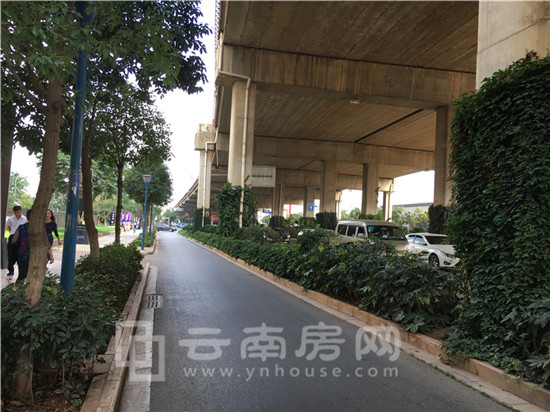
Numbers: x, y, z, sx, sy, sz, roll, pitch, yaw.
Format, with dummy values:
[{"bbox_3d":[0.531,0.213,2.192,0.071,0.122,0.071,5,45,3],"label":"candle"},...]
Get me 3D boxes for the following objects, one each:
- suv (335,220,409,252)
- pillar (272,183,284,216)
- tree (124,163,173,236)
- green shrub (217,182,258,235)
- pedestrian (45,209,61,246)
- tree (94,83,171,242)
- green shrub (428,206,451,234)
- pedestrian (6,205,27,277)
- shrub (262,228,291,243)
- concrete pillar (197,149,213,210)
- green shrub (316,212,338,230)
[{"bbox_3d":[4.108,1.637,20.198,1.670,1.920,4.250,3,-3,-12],"label":"suv"},{"bbox_3d":[0.787,0.874,75.991,1.500,9.000,1.500,4,-3,-14],"label":"pillar"},{"bbox_3d":[-8.487,-0.335,31.061,3.100,5.700,3.100,3,-3,-14],"label":"tree"},{"bbox_3d":[-2.108,0.787,26.574,2.100,3.900,2.000,4,-3,-14],"label":"green shrub"},{"bbox_3d":[-6.782,0.991,13.840,0.500,1.640,0.420,3,-3,3],"label":"pedestrian"},{"bbox_3d":[-4.141,-0.759,13.200,2.350,5.300,2.350,4,-3,-14],"label":"tree"},{"bbox_3d":[12.315,1.587,33.596,1.800,3.400,1.800,3,-3,-14],"label":"green shrub"},{"bbox_3d":[-6.433,0.868,11.471,0.500,1.720,0.360,4,-3,-20],"label":"pedestrian"},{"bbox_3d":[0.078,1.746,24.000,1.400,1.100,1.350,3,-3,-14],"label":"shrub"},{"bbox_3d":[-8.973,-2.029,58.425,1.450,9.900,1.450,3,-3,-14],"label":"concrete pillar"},{"bbox_3d":[6.122,2.687,53.016,2.000,3.600,2.000,4,-3,-14],"label":"green shrub"}]

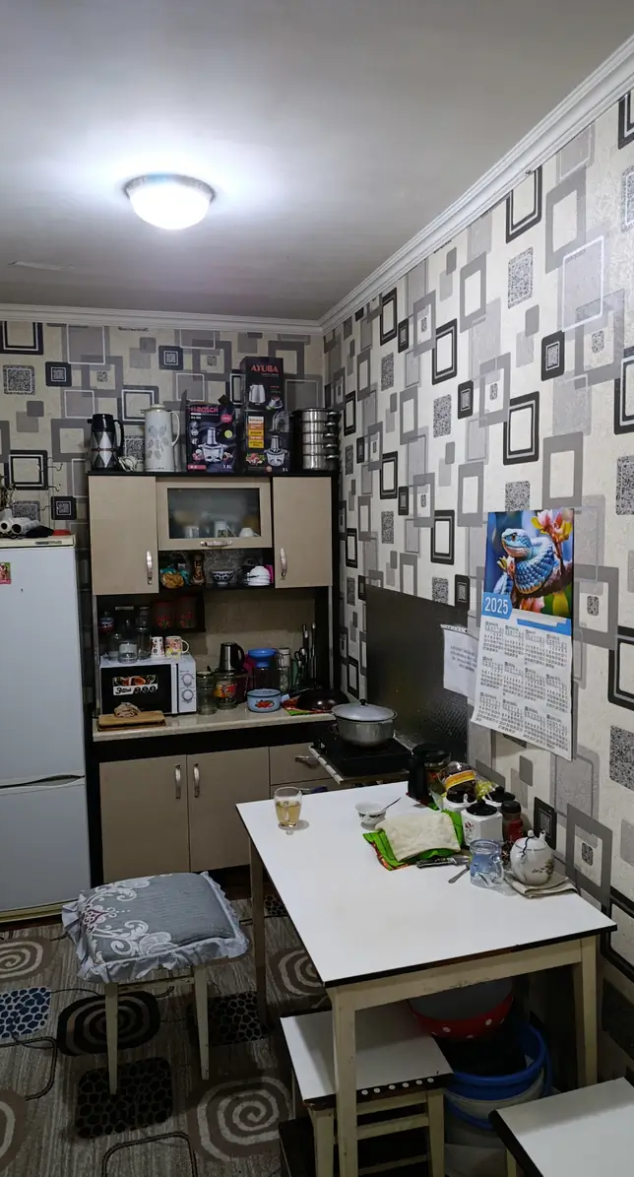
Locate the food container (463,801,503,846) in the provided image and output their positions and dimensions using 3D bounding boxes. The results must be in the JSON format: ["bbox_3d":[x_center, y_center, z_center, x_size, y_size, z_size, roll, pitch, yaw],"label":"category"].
[{"bbox_3d":[0.493,0.700,2.336,0.086,0.136,0.086,-4,6,-32],"label":"food container"}]

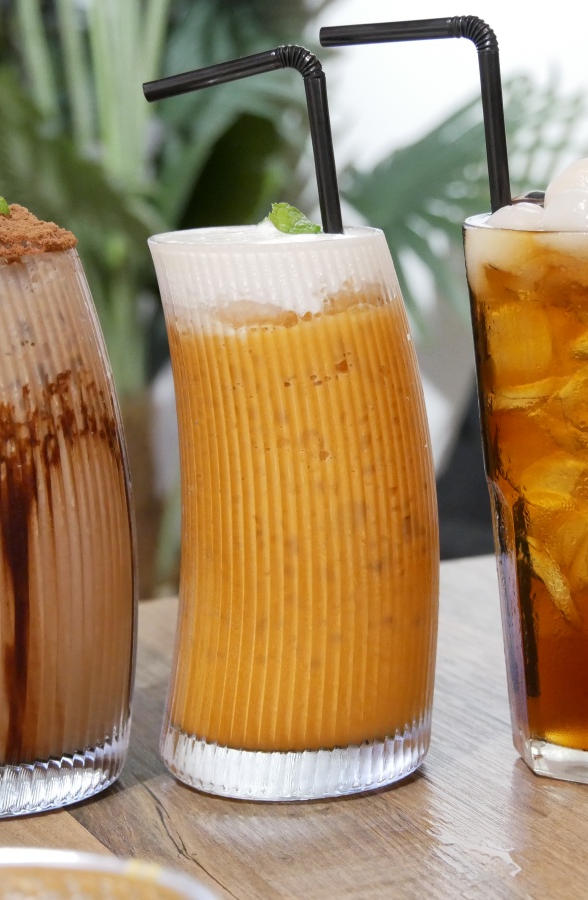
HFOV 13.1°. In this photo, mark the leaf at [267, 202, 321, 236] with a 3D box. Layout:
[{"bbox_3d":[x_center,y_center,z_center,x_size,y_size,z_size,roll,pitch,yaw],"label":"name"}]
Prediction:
[{"bbox_3d":[0.000,-0.068,0.750,0.015,0.009,0.013,-2,9,0],"label":"leaf"}]

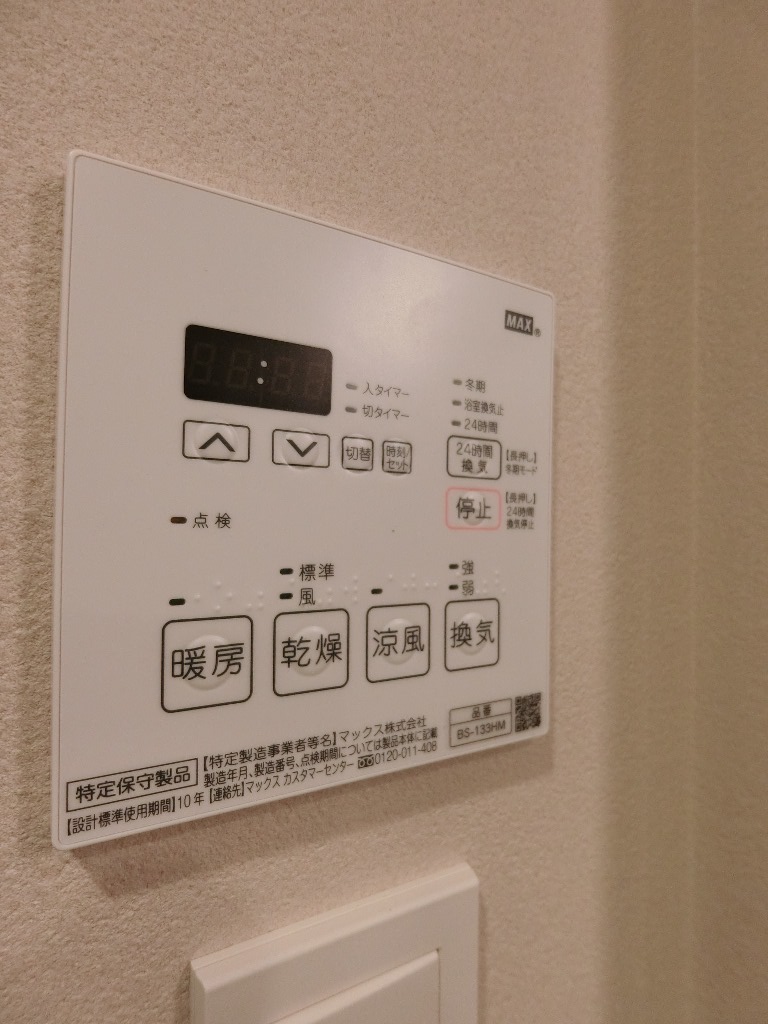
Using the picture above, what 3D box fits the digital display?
[{"bbox_3d":[-0.025,-0.028,0.114,0.030,0.014,0.003,1,-1,-30],"label":"digital display"}]

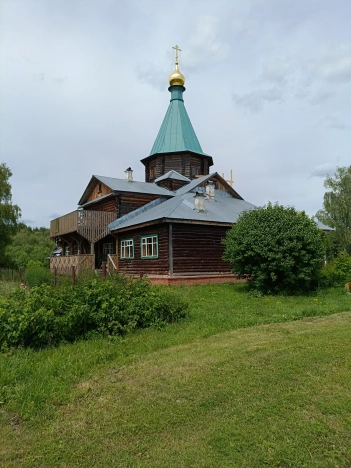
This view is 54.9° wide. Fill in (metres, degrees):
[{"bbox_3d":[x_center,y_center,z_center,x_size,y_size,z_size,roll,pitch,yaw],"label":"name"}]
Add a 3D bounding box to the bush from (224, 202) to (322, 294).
[{"bbox_3d":[4.407,0.697,15.200,4.350,3.950,4.200,0,-4,0],"label":"bush"}]

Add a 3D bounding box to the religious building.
[{"bbox_3d":[0.313,-7.376,30.263,19.300,22.500,17.400,2,-5,-33],"label":"religious building"}]

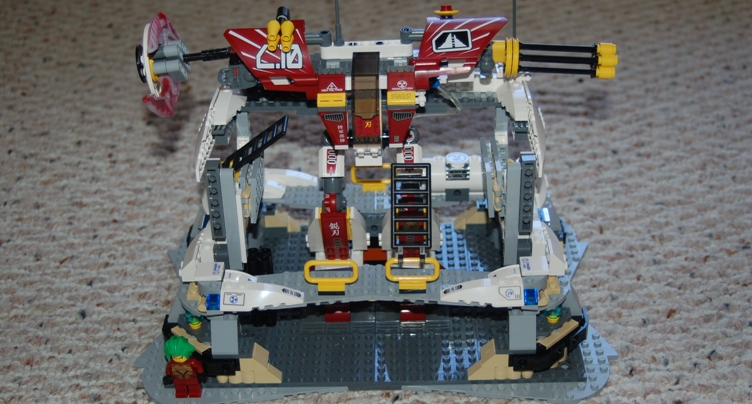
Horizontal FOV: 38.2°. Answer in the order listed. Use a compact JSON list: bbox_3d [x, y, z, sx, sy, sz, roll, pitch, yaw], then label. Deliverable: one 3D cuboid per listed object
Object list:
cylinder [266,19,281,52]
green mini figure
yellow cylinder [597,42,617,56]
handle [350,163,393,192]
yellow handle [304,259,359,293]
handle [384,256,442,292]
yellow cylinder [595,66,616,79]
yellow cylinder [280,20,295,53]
[{"bbox_3d":[-0.061,-0.098,0.640,0.008,0.016,0.011,-1,57,1],"label":"cylinder"},{"bbox_3d":[-0.112,0.095,0.641,0.025,0.043,0.015,-1,32,1],"label":"green mini figure"},{"bbox_3d":[0.140,-0.093,0.658,0.012,0.008,0.008,4,32,7],"label":"yellow cylinder"},{"bbox_3d":[-0.001,-0.017,0.740,0.032,0.018,0.009,-1,32,1],"label":"handle"},{"bbox_3d":[-0.026,0.043,0.643,0.032,0.018,0.009,-1,32,1],"label":"yellow handle"},{"bbox_3d":[0.022,0.042,0.643,0.032,0.018,0.009,-1,32,1],"label":"handle"},{"bbox_3d":[0.139,-0.078,0.658,0.012,0.008,0.008,4,32,7],"label":"yellow cylinder"},{"bbox_3d":[-0.052,-0.098,0.640,0.008,0.016,0.011,-1,57,1],"label":"yellow cylinder"}]

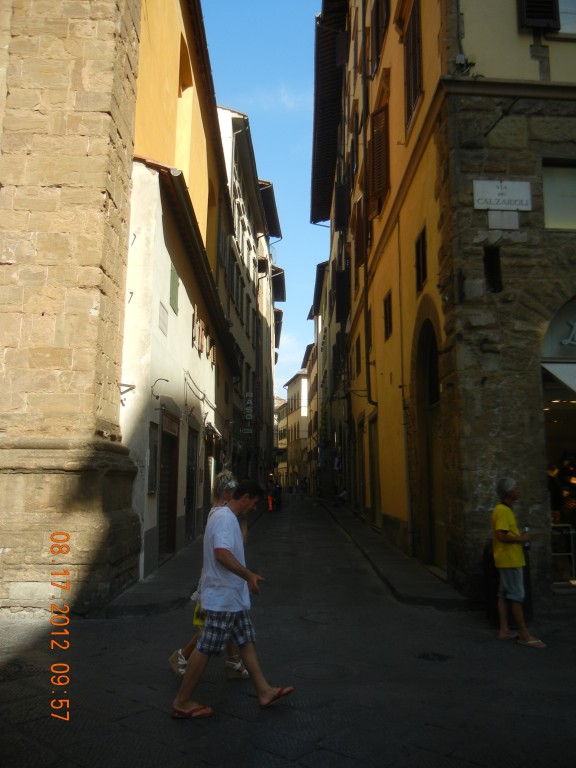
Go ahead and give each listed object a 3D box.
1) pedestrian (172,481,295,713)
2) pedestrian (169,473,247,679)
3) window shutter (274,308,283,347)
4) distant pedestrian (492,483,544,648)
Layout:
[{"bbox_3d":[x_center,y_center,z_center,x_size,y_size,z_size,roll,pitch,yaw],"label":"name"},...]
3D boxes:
[{"bbox_3d":[-0.405,1.585,5.050,0.870,1.700,0.520,1,-9,-3],"label":"pedestrian"},{"bbox_3d":[-0.656,1.640,5.814,0.680,1.750,0.480,1,-9,-3],"label":"pedestrian"},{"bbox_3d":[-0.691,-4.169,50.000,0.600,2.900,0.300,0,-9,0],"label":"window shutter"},{"bbox_3d":[2.387,1.869,7.132,0.520,1.720,0.500,-2,-9,17],"label":"distant pedestrian"}]

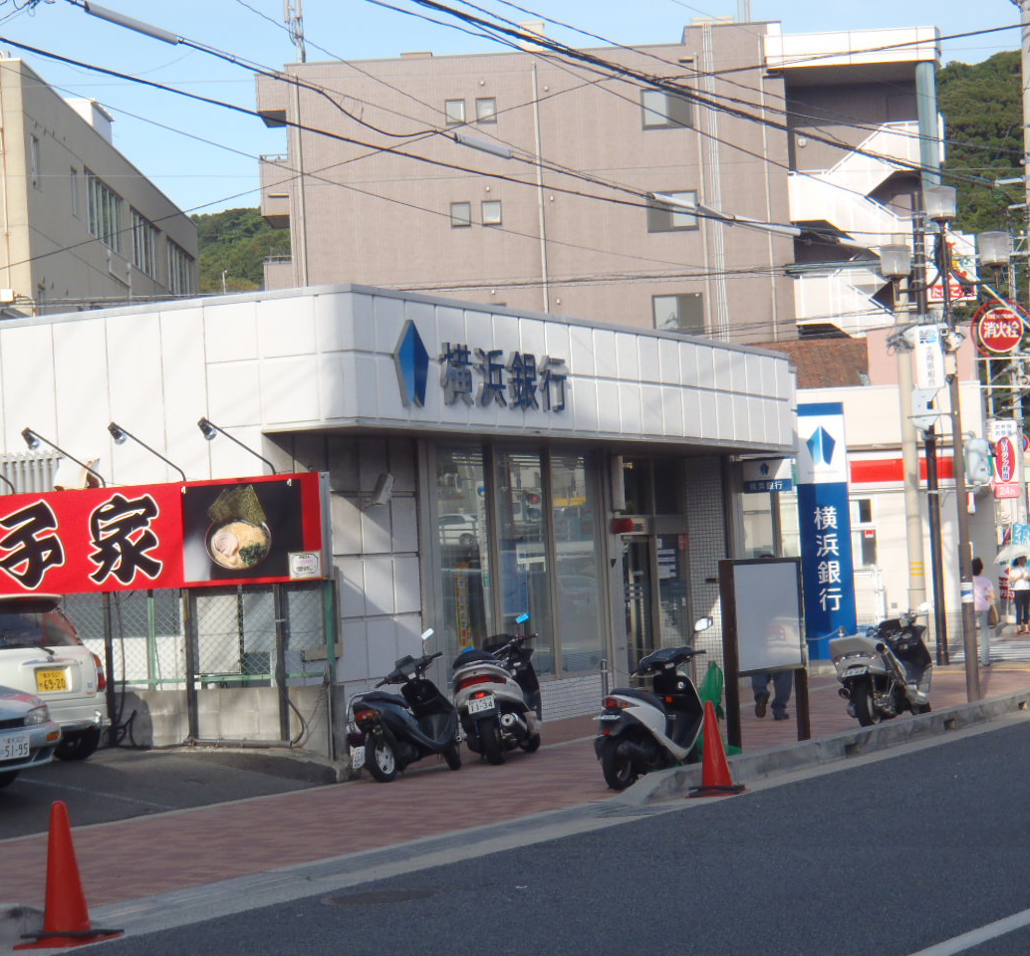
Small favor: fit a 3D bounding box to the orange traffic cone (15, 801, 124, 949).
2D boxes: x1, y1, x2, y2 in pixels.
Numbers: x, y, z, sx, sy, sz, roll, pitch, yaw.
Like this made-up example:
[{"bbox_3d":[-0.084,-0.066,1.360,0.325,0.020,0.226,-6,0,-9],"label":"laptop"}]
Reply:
[{"bbox_3d":[-2.252,1.975,12.013,0.390,0.700,0.390,-4,-2,30],"label":"orange traffic cone"}]

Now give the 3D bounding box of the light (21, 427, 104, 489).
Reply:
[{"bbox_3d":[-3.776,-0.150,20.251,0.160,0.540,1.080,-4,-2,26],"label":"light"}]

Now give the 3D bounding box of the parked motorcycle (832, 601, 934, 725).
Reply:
[{"bbox_3d":[3.587,1.809,23.014,0.680,1.110,2.100,-4,-2,29],"label":"parked motorcycle"}]

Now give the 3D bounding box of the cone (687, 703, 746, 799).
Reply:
[{"bbox_3d":[1.524,2.064,18.313,0.380,0.700,0.380,-4,-2,20],"label":"cone"}]

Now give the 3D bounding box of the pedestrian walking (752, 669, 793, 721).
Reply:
[{"bbox_3d":[2.629,1.609,24.376,0.520,1.690,0.500,-4,-2,26],"label":"pedestrian walking"}]

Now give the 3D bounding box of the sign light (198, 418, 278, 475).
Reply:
[{"bbox_3d":[-2.342,-0.262,20.290,0.130,0.484,1.195,-4,-2,26],"label":"sign light"}]

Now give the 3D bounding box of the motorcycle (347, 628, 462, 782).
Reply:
[{"bbox_3d":[-0.908,1.907,20.105,0.630,1.170,1.720,-4,-2,28],"label":"motorcycle"}]

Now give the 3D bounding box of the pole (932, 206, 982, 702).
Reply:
[{"bbox_3d":[4.947,-0.298,26.593,0.220,5.555,0.220,-4,-2,27],"label":"pole"}]

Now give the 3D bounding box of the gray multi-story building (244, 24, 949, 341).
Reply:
[{"bbox_3d":[2.817,-4.206,74.965,19.410,16.679,14.000,-3,-2,1],"label":"gray multi-story building"}]

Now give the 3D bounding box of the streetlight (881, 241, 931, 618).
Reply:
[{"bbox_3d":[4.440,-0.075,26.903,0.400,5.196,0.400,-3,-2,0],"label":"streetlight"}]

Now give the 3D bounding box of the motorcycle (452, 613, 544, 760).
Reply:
[{"bbox_3d":[-0.097,1.840,21.047,0.720,1.240,2.000,-3,-2,13],"label":"motorcycle"}]

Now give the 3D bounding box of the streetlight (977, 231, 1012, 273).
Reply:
[{"bbox_3d":[4.968,-2.337,24.800,0.340,0.430,0.340,-3,-2,0],"label":"streetlight"}]

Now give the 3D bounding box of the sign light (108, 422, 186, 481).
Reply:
[{"bbox_3d":[-3.169,-0.219,20.727,0.130,0.510,1.136,-4,-2,26],"label":"sign light"}]

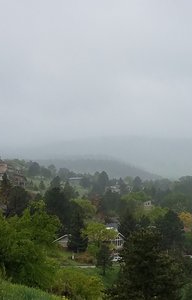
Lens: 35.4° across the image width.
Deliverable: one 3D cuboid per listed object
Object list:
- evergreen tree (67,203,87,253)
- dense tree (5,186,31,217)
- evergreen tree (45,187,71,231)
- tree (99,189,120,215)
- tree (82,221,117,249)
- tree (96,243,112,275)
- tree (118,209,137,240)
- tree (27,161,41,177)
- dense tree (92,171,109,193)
[{"bbox_3d":[-6.816,27.438,105.000,6.991,16.778,6.991,0,-2,0],"label":"evergreen tree"},{"bbox_3d":[-24.040,16.230,92.000,7.720,9.800,7.340,0,-2,0],"label":"dense tree"},{"bbox_3d":[-12.560,19.410,98.000,8.230,14.560,7.820,0,-2,0],"label":"evergreen tree"},{"bbox_3d":[7.415,28.562,165.000,12.084,14.830,12.084,0,-2,0],"label":"tree"},{"bbox_3d":[0.930,22.770,80.000,8.780,7.750,8.340,0,-2,0],"label":"tree"},{"bbox_3d":[2.490,31.784,88.000,4.687,9.374,4.687,0,-2,0],"label":"tree"},{"bbox_3d":[12.373,30.246,118.000,7.071,14.534,7.071,0,-2,0],"label":"tree"},{"bbox_3d":[-52.014,15.812,250.000,11.651,14.148,11.651,0,-2,0],"label":"tree"},{"bbox_3d":[3.745,27.047,250.000,13.316,19.973,13.316,0,-2,0],"label":"dense tree"}]

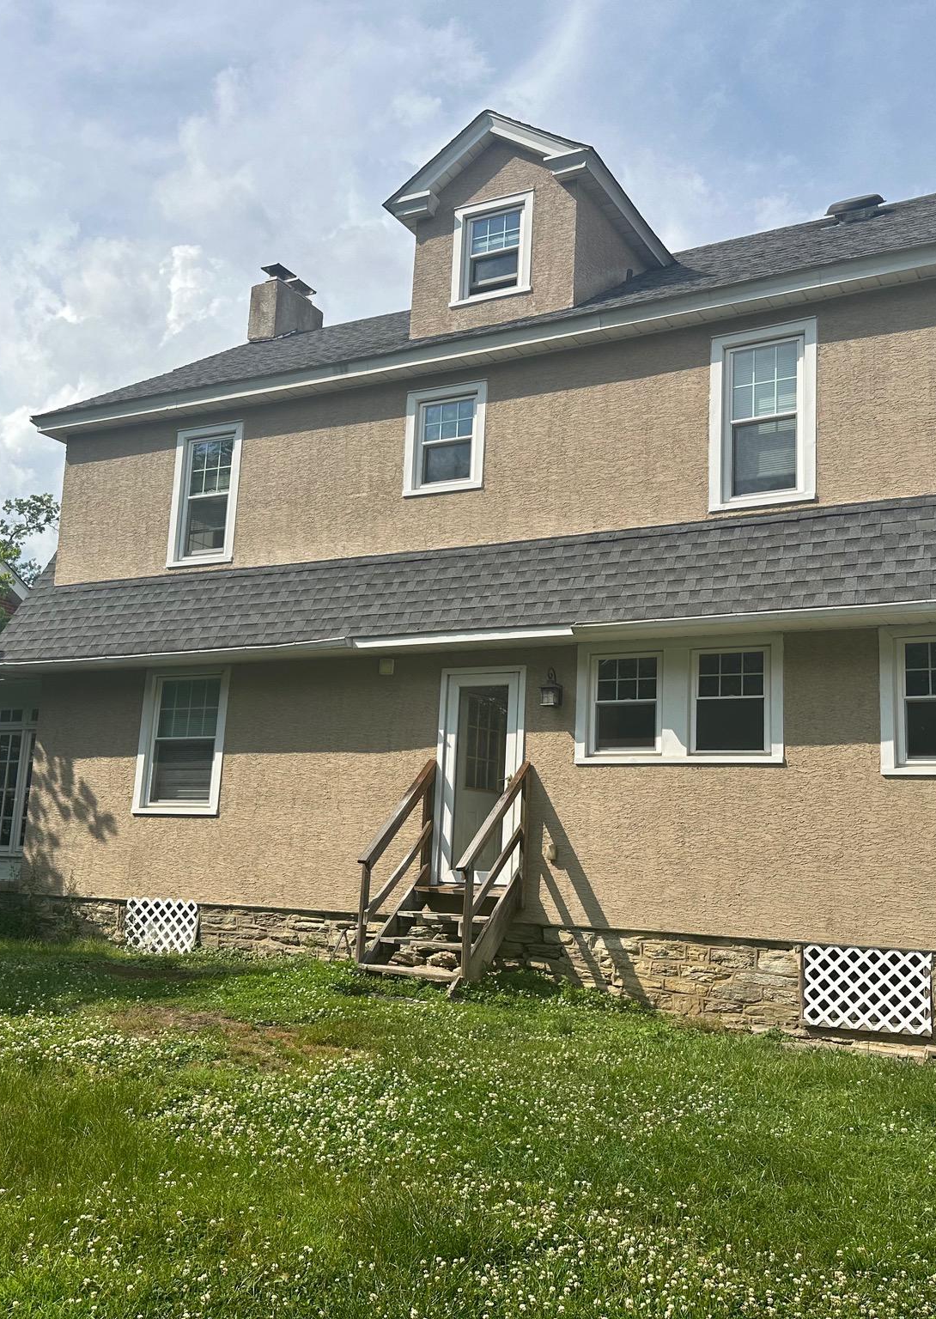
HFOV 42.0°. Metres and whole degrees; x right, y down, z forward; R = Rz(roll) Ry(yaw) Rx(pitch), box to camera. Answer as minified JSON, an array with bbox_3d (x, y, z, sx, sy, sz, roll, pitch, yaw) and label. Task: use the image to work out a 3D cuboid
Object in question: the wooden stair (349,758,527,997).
[{"bbox_3d":[-0.221,1.862,10.979,1.153,1.932,1.242,-3,-12,28],"label":"wooden stair"}]

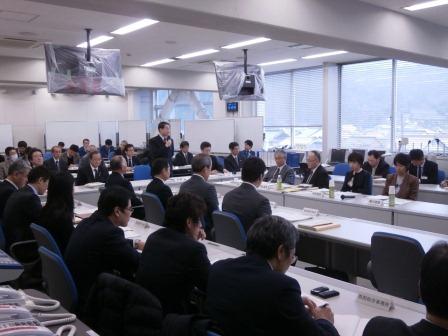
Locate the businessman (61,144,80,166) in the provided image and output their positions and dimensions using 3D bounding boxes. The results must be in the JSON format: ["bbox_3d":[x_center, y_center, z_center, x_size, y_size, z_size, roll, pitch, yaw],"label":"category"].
[{"bbox_3d":[-3.321,0.121,10.392,0.550,1.243,0.800,-4,6,-38],"label":"businessman"}]

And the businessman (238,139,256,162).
[{"bbox_3d":[0.662,-0.051,11.766,0.550,1.270,0.780,-2,5,-21],"label":"businessman"}]

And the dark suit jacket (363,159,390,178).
[{"bbox_3d":[2.690,0.142,8.227,0.420,0.610,0.500,-4,6,-38],"label":"dark suit jacket"}]

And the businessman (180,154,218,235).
[{"bbox_3d":[-0.126,0.520,4.940,0.780,1.325,0.540,-4,6,-38],"label":"businessman"}]

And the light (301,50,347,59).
[{"bbox_3d":[1.898,-2.149,8.862,0.200,0.060,1.100,-5,7,-40],"label":"light"}]

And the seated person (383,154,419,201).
[{"bbox_3d":[2.223,0.452,6.060,0.780,1.264,0.520,-4,6,-38],"label":"seated person"}]

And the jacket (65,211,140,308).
[{"bbox_3d":[-0.707,0.550,2.940,0.520,0.620,0.500,-5,7,-40],"label":"jacket"}]

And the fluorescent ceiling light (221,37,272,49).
[{"bbox_3d":[0.427,-2.488,9.245,0.230,0.080,1.250,-5,6,-40],"label":"fluorescent ceiling light"}]

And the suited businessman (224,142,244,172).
[{"bbox_3d":[0.190,0.124,9.809,0.500,1.300,0.680,-4,6,-37],"label":"suited businessman"}]

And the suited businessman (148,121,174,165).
[{"bbox_3d":[-1.178,0.001,8.869,0.380,1.735,0.520,3,6,38],"label":"suited businessman"}]

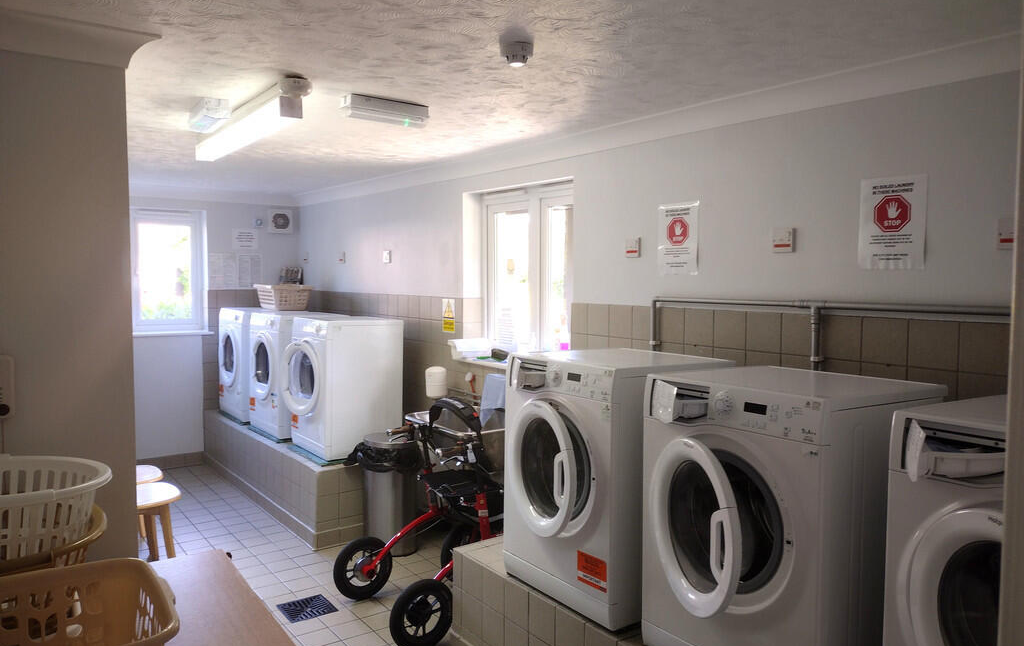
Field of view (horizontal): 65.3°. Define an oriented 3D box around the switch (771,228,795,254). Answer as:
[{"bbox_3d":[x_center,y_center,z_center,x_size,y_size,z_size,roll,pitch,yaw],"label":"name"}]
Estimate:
[{"bbox_3d":[0.976,-0.299,2.863,0.025,0.086,0.086,-2,4,-35],"label":"switch"}]

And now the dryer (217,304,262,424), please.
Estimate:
[{"bbox_3d":[-2.015,0.334,6.532,0.570,0.850,0.598,-2,4,-35],"label":"dryer"}]

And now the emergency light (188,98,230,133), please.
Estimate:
[{"bbox_3d":[-1.252,-0.847,3.301,0.110,0.090,0.320,-2,4,-30],"label":"emergency light"}]

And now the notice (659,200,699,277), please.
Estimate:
[{"bbox_3d":[0.698,-0.351,3.353,0.008,0.298,0.220,-2,4,-35],"label":"notice"}]

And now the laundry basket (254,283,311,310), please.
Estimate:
[{"bbox_3d":[-1.785,-0.206,6.230,0.310,0.200,0.460,-2,4,-35],"label":"laundry basket"}]

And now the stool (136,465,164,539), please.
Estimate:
[{"bbox_3d":[-2.206,1.097,4.570,0.380,0.450,0.390,-2,4,-35],"label":"stool"}]

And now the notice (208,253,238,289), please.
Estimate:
[{"bbox_3d":[-2.380,-0.424,6.577,0.213,0.297,0.006,-2,4,-35],"label":"notice"}]

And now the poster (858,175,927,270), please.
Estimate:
[{"bbox_3d":[1.230,-0.322,2.585,0.008,0.298,0.220,-2,4,-35],"label":"poster"}]

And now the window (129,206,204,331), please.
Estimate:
[{"bbox_3d":[-2.807,-0.418,6.520,0.620,0.970,0.100,-2,4,-35],"label":"window"}]

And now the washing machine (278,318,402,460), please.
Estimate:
[{"bbox_3d":[-1.071,0.384,5.029,0.555,0.825,0.595,-2,4,-35],"label":"washing machine"}]

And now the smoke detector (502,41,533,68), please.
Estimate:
[{"bbox_3d":[0.013,-0.784,2.355,0.100,0.052,0.100,0,3,0],"label":"smoke detector"}]

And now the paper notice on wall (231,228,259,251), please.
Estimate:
[{"bbox_3d":[-2.226,-0.697,6.666,0.210,0.172,0.006,-2,4,-35],"label":"paper notice on wall"}]

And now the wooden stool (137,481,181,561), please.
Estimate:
[{"bbox_3d":[-1.948,1.121,4.190,0.380,0.450,0.390,-2,4,-35],"label":"wooden stool"}]

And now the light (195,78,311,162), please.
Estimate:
[{"bbox_3d":[-1.125,-0.811,3.324,0.085,0.125,1.280,-2,4,-33],"label":"light"}]

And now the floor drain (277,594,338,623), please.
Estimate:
[{"bbox_3d":[-0.984,1.378,3.843,0.232,0.015,0.238,-2,4,-35],"label":"floor drain"}]

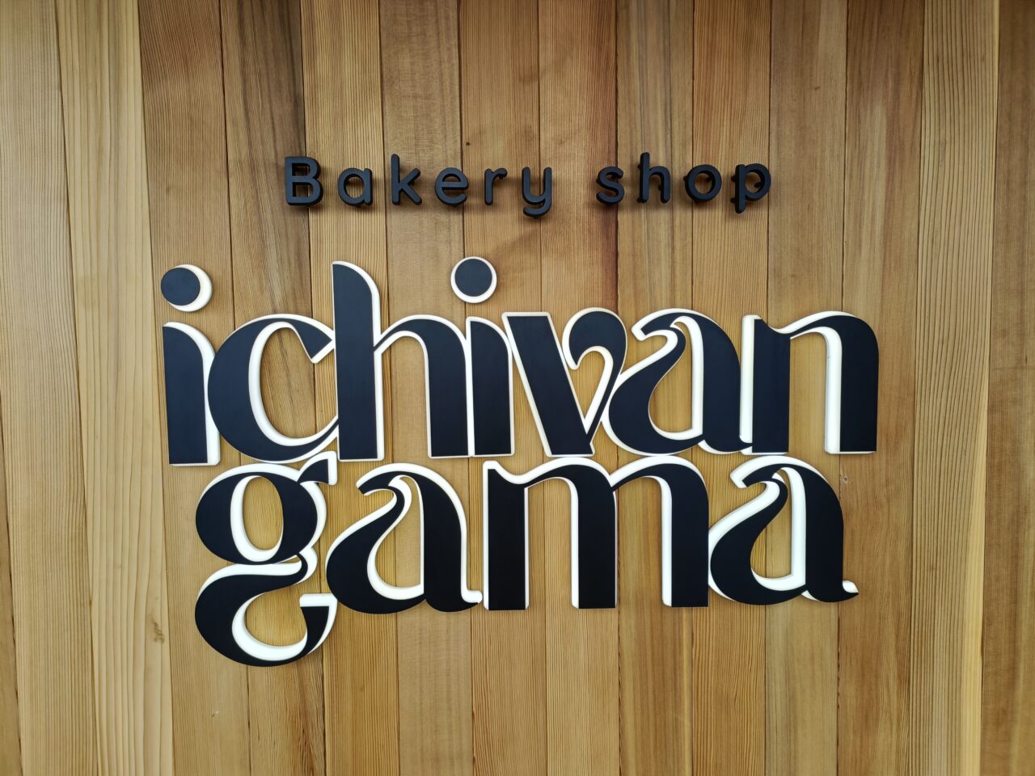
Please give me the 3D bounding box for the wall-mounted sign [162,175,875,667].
[{"bbox_3d":[0.013,0.039,1.033,0.971,0.680,0.040,-1,4,-2],"label":"wall-mounted sign"}]

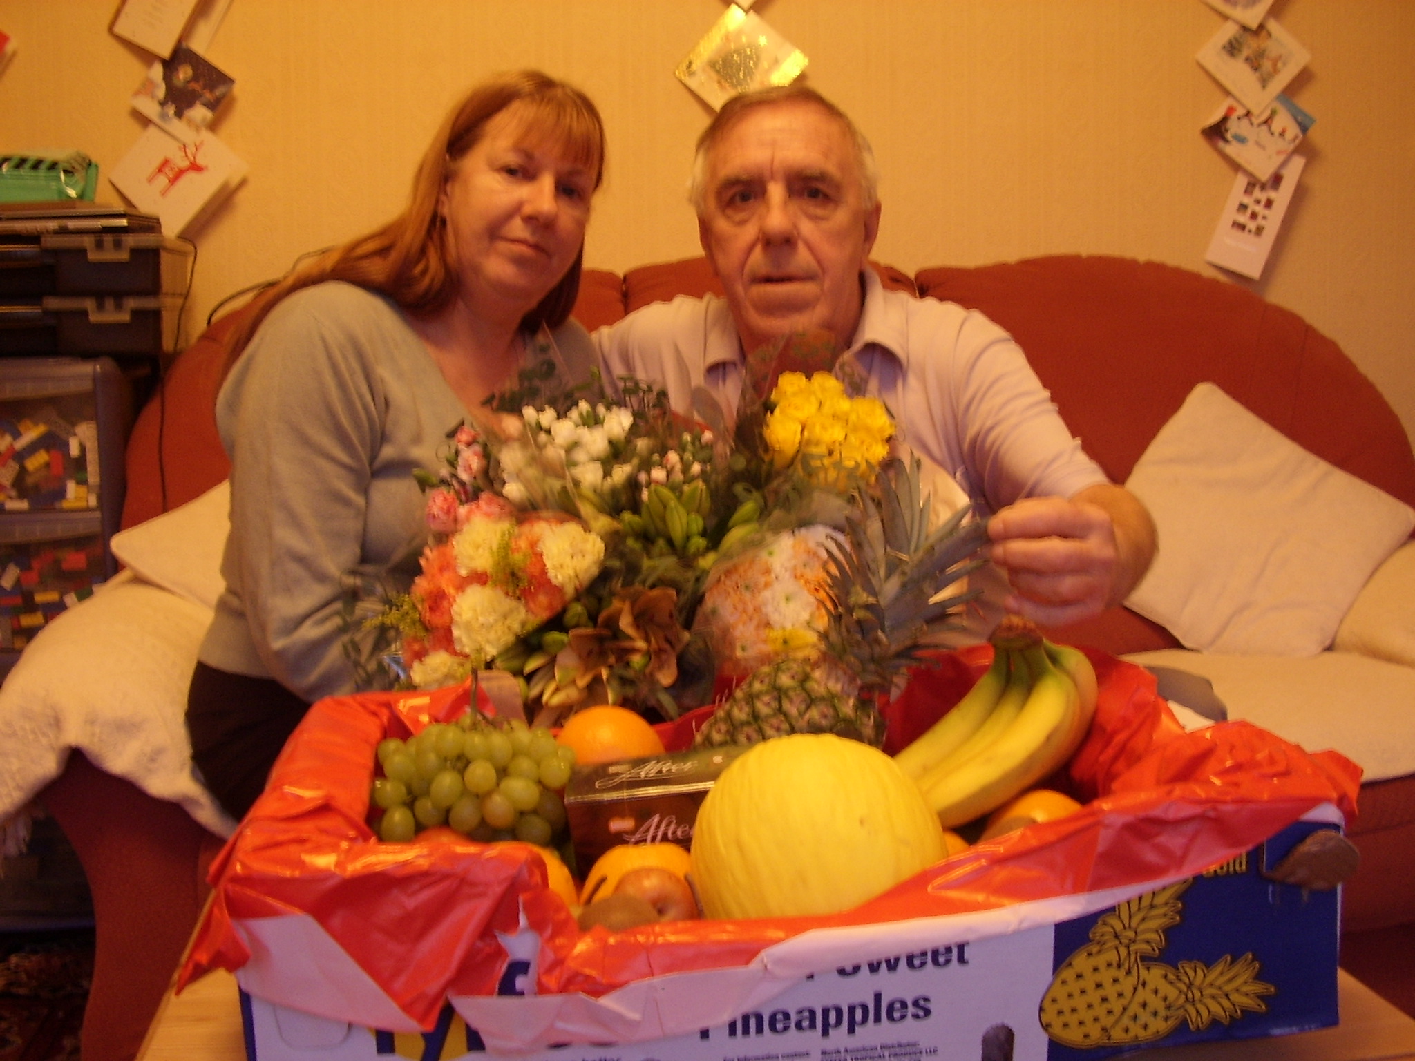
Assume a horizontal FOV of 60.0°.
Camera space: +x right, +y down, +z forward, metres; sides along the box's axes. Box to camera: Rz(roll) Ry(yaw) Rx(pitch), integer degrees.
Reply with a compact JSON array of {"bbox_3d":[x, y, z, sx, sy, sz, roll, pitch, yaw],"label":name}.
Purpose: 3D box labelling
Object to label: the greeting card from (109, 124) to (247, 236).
[{"bbox_3d":[-0.821,-0.552,1.900,0.147,0.142,0.022,-44,7,1],"label":"greeting card"}]

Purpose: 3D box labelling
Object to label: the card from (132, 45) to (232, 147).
[{"bbox_3d":[-0.814,-0.677,1.900,0.121,0.119,0.020,41,1,-7],"label":"card"}]

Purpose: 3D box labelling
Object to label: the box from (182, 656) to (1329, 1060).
[{"bbox_3d":[0.042,0.199,0.852,0.640,0.150,0.430,-2,6,-10],"label":"box"}]

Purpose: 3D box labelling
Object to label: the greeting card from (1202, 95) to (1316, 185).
[{"bbox_3d":[0.912,-0.667,2.030,0.134,0.132,0.022,40,2,-7],"label":"greeting card"}]

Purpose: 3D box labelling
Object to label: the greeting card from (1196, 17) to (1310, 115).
[{"bbox_3d":[0.905,-0.784,2.030,0.139,0.133,0.020,42,1,-7],"label":"greeting card"}]

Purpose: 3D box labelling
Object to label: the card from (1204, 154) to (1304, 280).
[{"bbox_3d":[0.908,-0.532,2.030,0.097,0.215,0.020,20,4,-6],"label":"card"}]

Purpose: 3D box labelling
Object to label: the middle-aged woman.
[{"bbox_3d":[-0.264,0.132,1.280,0.500,1.195,0.700,-5,7,-36],"label":"middle-aged woman"}]

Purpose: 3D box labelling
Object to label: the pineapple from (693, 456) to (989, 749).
[{"bbox_3d":[0.098,0.090,0.900,0.140,0.315,0.140,22,0,-2],"label":"pineapple"}]

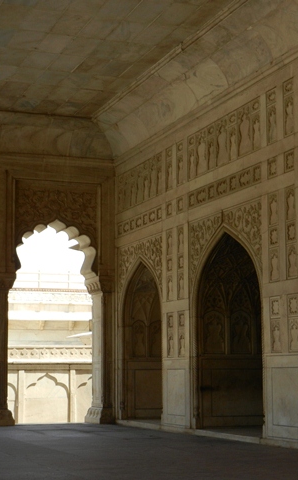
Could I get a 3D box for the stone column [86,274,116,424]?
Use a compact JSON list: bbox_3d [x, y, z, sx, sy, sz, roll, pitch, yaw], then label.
[{"bbox_3d":[-1.158,2.458,21.930,0.332,3.199,0.931,3,-8,-21],"label":"stone column"}]

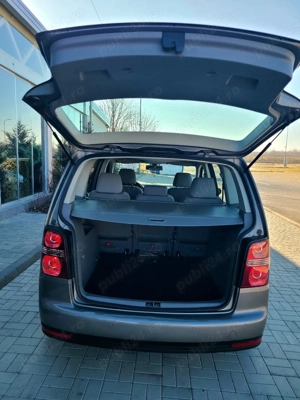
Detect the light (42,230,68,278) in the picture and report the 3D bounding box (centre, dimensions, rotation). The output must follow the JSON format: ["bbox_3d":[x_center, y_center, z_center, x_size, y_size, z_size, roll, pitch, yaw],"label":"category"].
[{"bbox_3d":[-0.656,0.357,2.102,0.205,0.370,0.190,3,9,0],"label":"light"}]

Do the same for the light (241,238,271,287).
[{"bbox_3d":[0.737,0.428,2.102,0.205,0.370,0.190,3,9,0],"label":"light"}]

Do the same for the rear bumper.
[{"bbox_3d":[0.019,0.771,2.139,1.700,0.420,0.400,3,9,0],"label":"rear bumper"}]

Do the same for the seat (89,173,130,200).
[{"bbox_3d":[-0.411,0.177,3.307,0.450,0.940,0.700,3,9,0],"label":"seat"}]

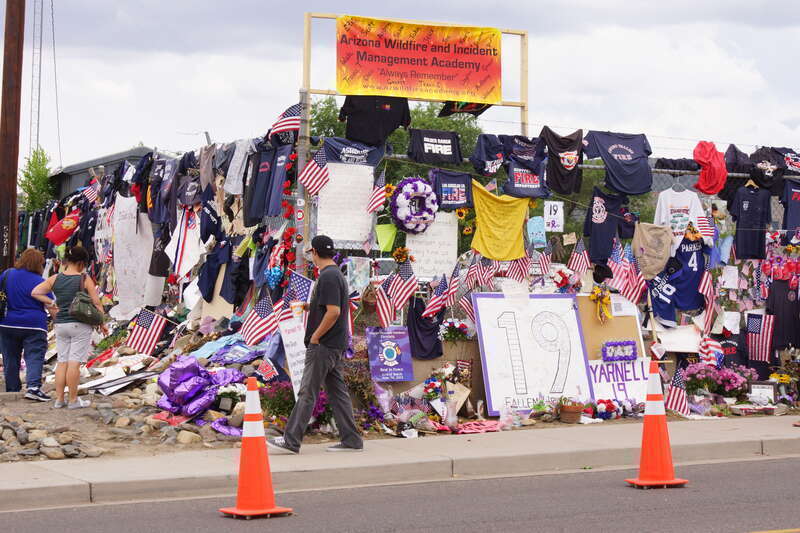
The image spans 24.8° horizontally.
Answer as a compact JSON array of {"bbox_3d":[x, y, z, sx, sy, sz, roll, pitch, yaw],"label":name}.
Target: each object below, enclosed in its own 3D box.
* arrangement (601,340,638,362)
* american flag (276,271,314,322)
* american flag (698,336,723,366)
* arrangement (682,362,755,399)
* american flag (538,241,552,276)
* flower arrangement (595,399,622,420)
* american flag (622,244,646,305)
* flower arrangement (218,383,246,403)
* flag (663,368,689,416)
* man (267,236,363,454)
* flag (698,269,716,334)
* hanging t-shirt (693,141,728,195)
[{"bbox_3d":[2.164,0.840,18.000,0.410,0.220,0.100,1,0,-28],"label":"arrangement"},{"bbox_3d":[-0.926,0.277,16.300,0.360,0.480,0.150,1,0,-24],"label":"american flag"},{"bbox_3d":[3.167,0.867,18.579,0.212,0.306,0.120,0,-1,-28],"label":"american flag"},{"bbox_3d":[3.132,1.114,17.800,0.700,0.360,0.450,1,0,-24],"label":"arrangement"},{"bbox_3d":[1.390,-0.076,17.400,0.140,0.350,0.080,0,0,-32],"label":"american flag"},{"bbox_3d":[1.946,1.334,17.000,0.260,0.210,0.220,0,0,-32],"label":"flower arrangement"},{"bbox_3d":[2.381,0.081,18.500,0.260,0.600,0.140,1,0,-24],"label":"american flag"},{"bbox_3d":[-1.494,1.120,16.200,0.290,0.200,0.260,1,0,-24],"label":"flower arrangement"},{"bbox_3d":[2.681,1.217,17.600,0.270,0.470,0.120,1,0,-25],"label":"flag"},{"bbox_3d":[-0.683,0.631,14.550,0.740,1.720,0.520,0,0,3],"label":"man"},{"bbox_3d":[3.123,0.355,18.500,0.180,0.660,0.100,0,0,-32],"label":"flag"},{"bbox_3d":[3.204,-1.022,18.800,0.380,0.540,0.150,0,0,-32],"label":"hanging t-shirt"}]

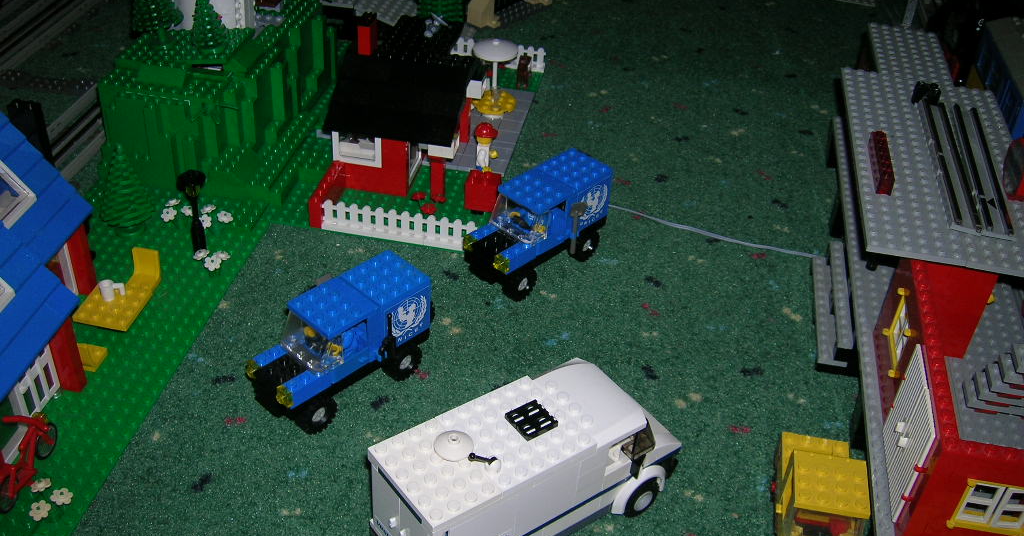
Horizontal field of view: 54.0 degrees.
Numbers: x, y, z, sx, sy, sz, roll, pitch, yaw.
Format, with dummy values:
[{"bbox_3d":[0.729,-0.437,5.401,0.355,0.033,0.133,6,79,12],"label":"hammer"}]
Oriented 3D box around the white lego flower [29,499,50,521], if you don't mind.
[{"bbox_3d":[-0.216,0.111,0.461,0.010,0.004,0.010,0,52,0],"label":"white lego flower"}]

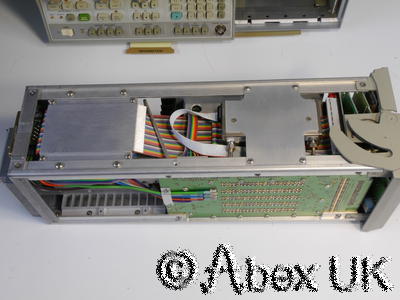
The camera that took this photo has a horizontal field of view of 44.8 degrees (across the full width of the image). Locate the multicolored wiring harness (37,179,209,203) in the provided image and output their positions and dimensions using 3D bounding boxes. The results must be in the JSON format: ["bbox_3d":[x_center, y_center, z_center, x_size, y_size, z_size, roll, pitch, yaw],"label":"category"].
[{"bbox_3d":[-0.081,0.040,0.520,0.182,0.058,0.022,-1,59,3],"label":"multicolored wiring harness"}]

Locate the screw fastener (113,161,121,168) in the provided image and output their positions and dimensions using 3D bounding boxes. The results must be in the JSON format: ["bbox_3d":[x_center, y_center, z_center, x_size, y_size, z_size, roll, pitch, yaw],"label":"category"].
[{"bbox_3d":[-0.081,0.014,0.469,0.007,0.003,0.007,-1,59,3],"label":"screw fastener"}]

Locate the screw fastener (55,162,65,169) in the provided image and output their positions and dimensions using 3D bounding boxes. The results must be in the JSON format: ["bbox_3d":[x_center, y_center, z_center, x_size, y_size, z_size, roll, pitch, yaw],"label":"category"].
[{"bbox_3d":[-0.136,0.015,0.471,0.007,0.003,0.007,-1,59,3],"label":"screw fastener"}]

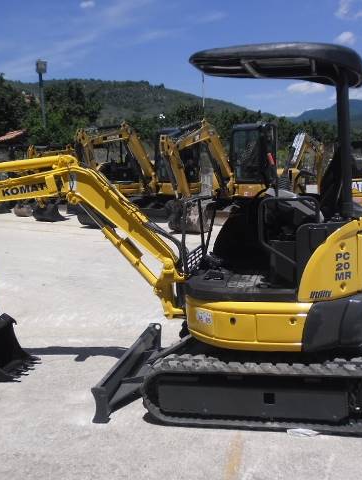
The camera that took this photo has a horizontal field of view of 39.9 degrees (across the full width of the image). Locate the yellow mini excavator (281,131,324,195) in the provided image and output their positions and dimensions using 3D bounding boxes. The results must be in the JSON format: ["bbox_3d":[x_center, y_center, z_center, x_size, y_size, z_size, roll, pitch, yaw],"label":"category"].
[{"bbox_3d":[3.763,-2.299,17.000,1.750,2.700,3.700,4,11,32],"label":"yellow mini excavator"}]

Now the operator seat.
[{"bbox_3d":[0.982,-0.334,3.693,0.460,0.720,0.480,-1,8,12],"label":"operator seat"}]

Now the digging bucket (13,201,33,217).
[{"bbox_3d":[-5.829,-1.205,18.643,0.650,0.560,0.600,-9,11,-39],"label":"digging bucket"}]

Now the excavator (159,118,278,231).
[{"bbox_3d":[1.041,-1.590,12.753,1.850,2.660,4.100,6,12,42],"label":"excavator"}]

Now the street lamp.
[{"bbox_3d":[-6.880,-5.477,25.279,0.500,7.100,0.450,1,9,15],"label":"street lamp"}]

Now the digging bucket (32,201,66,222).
[{"bbox_3d":[-4.273,-0.970,16.428,0.800,0.660,0.700,-9,11,-39],"label":"digging bucket"}]

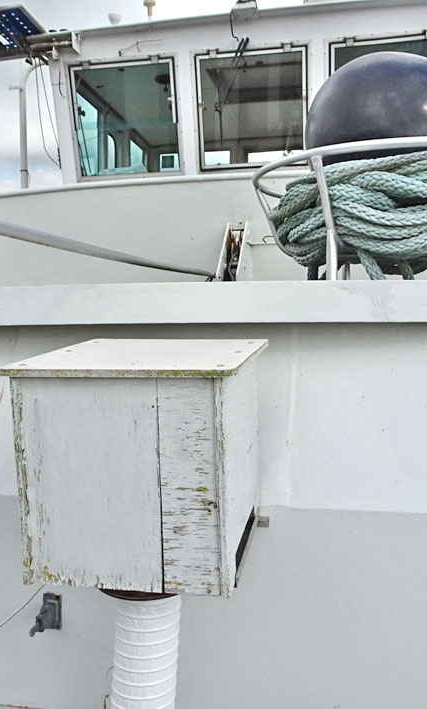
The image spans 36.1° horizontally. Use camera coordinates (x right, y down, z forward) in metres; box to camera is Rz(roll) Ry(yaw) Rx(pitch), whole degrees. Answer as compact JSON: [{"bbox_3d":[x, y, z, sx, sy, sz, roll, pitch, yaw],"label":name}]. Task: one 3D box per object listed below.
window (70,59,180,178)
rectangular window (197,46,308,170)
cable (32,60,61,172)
[{"bbox_3d":[-0.510,-1.376,3.839,0.646,0.633,0.050,1,14,13],"label":"window"},{"bbox_3d":[0.217,-1.371,3.677,0.621,0.620,0.050,1,14,13],"label":"rectangular window"},{"bbox_3d":[-0.998,-1.441,3.941,0.182,0.634,0.100,1,4,12],"label":"cable"}]

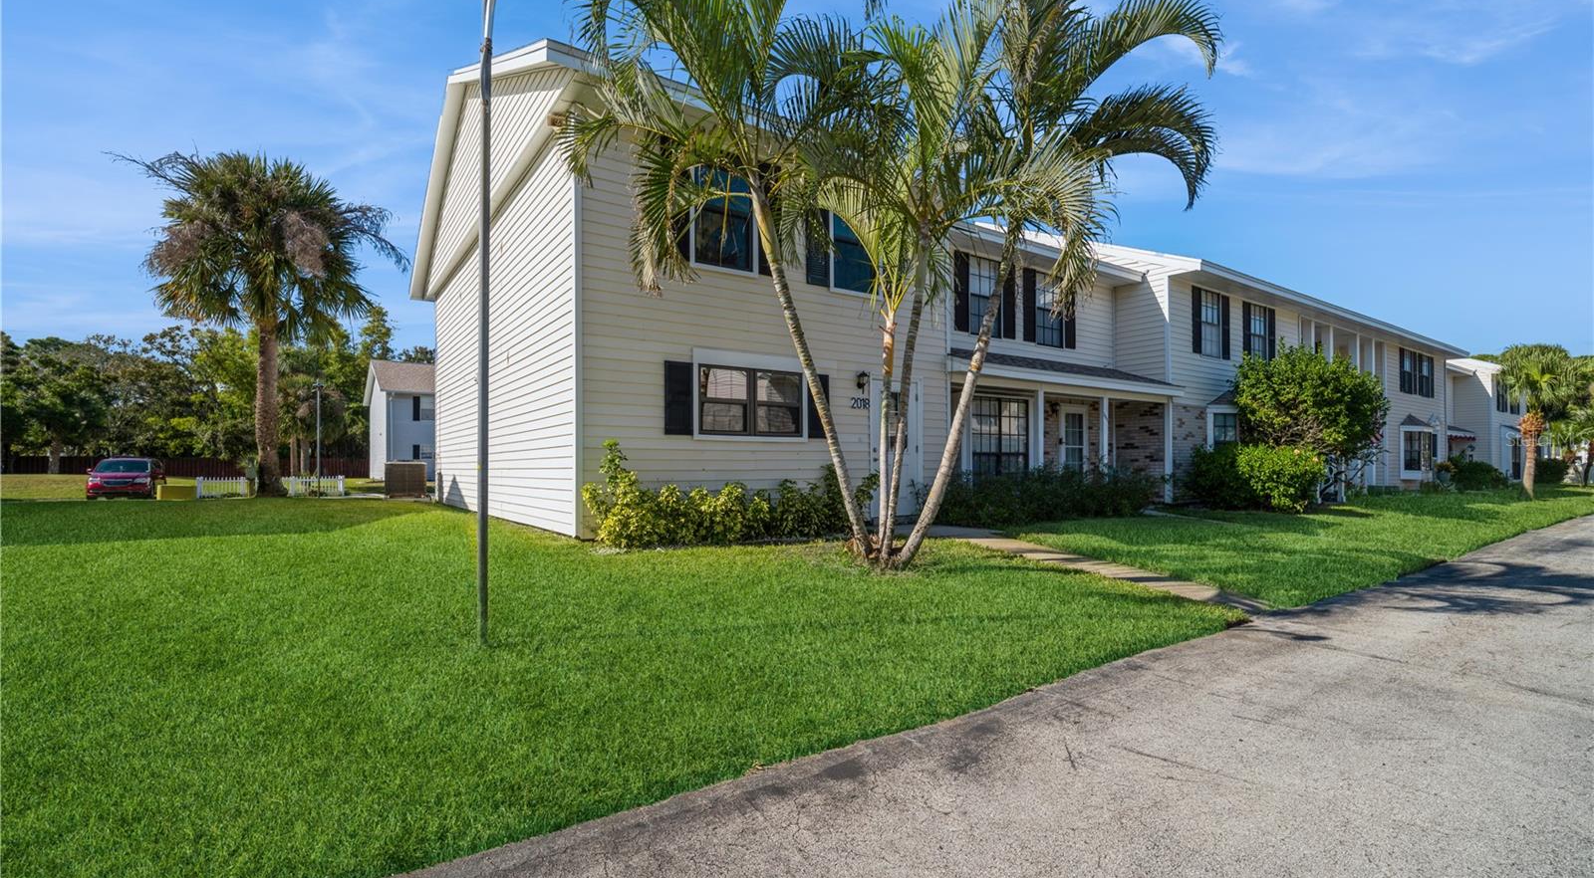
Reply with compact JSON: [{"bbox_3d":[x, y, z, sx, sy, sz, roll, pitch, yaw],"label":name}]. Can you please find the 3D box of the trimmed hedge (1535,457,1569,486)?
[{"bbox_3d":[35.981,1.537,31.411,2.600,1.200,1.300,1,-2,-34],"label":"trimmed hedge"}]

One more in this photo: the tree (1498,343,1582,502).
[{"bbox_3d":[24.943,-0.600,22.387,2.300,5.350,2.300,1,-2,-34],"label":"tree"}]

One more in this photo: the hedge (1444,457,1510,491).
[{"bbox_3d":[27.575,1.308,26.899,3.600,1.250,1.400,1,-2,-34],"label":"hedge"}]

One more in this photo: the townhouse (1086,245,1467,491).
[{"bbox_3d":[14.511,-2.067,24.074,21.000,7.480,9.800,1,-2,-34],"label":"townhouse"}]

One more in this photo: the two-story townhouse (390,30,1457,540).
[{"bbox_3d":[8.602,-2.267,21.044,34.300,7.680,11.300,1,-2,-34],"label":"two-story townhouse"}]

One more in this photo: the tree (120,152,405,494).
[{"bbox_3d":[-15.787,-3.348,19.867,5.800,10.100,5.800,1,-2,-34],"label":"tree"}]

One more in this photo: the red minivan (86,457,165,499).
[{"bbox_3d":[-29.652,1.730,29.300,1.880,1.700,4.750,1,-2,-38],"label":"red minivan"}]

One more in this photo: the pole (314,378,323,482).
[{"bbox_3d":[-18.368,-0.004,25.576,0.450,4.600,0.400,-1,-2,37],"label":"pole"}]

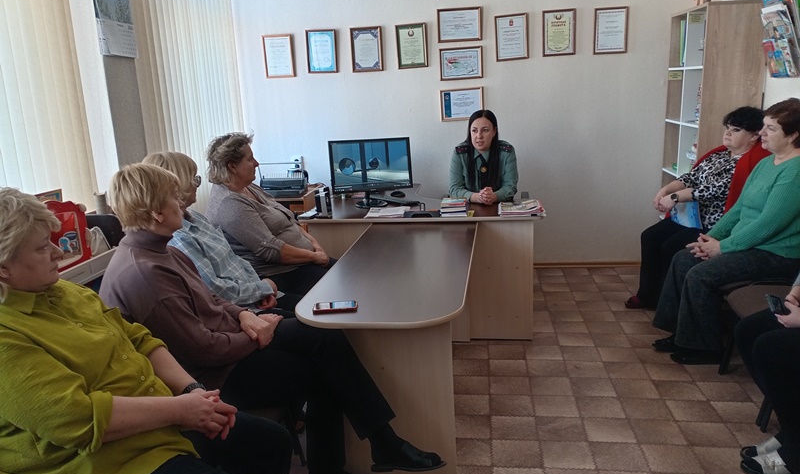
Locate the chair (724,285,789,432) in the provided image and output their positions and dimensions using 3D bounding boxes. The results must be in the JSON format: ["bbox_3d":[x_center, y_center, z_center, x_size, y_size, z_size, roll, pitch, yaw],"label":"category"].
[{"bbox_3d":[1.790,0.352,2.787,0.570,0.820,0.530,0,14,8],"label":"chair"}]

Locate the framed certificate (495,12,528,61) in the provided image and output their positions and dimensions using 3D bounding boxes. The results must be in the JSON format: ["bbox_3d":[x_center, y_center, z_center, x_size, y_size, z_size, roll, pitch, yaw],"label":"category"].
[{"bbox_3d":[0.845,-1.495,4.679,0.238,0.325,0.024,-1,14,6],"label":"framed certificate"}]

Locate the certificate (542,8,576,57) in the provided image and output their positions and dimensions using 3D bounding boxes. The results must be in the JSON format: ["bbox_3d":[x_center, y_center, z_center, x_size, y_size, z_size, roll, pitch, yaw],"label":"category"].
[{"bbox_3d":[1.188,-1.516,4.637,0.238,0.325,0.024,-1,14,6],"label":"certificate"}]

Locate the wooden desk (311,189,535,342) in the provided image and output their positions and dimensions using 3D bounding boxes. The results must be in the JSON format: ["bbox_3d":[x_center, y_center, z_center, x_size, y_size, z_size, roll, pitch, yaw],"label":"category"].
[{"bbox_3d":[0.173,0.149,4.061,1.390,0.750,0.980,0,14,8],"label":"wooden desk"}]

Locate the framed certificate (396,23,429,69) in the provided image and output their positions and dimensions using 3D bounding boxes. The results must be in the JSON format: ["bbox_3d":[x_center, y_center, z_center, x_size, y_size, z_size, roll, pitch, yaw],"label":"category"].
[{"bbox_3d":[0.092,-1.457,4.770,0.238,0.325,0.024,-1,14,6],"label":"framed certificate"}]

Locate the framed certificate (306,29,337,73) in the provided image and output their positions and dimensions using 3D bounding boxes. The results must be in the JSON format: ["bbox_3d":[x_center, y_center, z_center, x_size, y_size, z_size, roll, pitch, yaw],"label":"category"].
[{"bbox_3d":[-0.608,-1.440,4.851,0.238,0.325,0.024,-1,14,6],"label":"framed certificate"}]

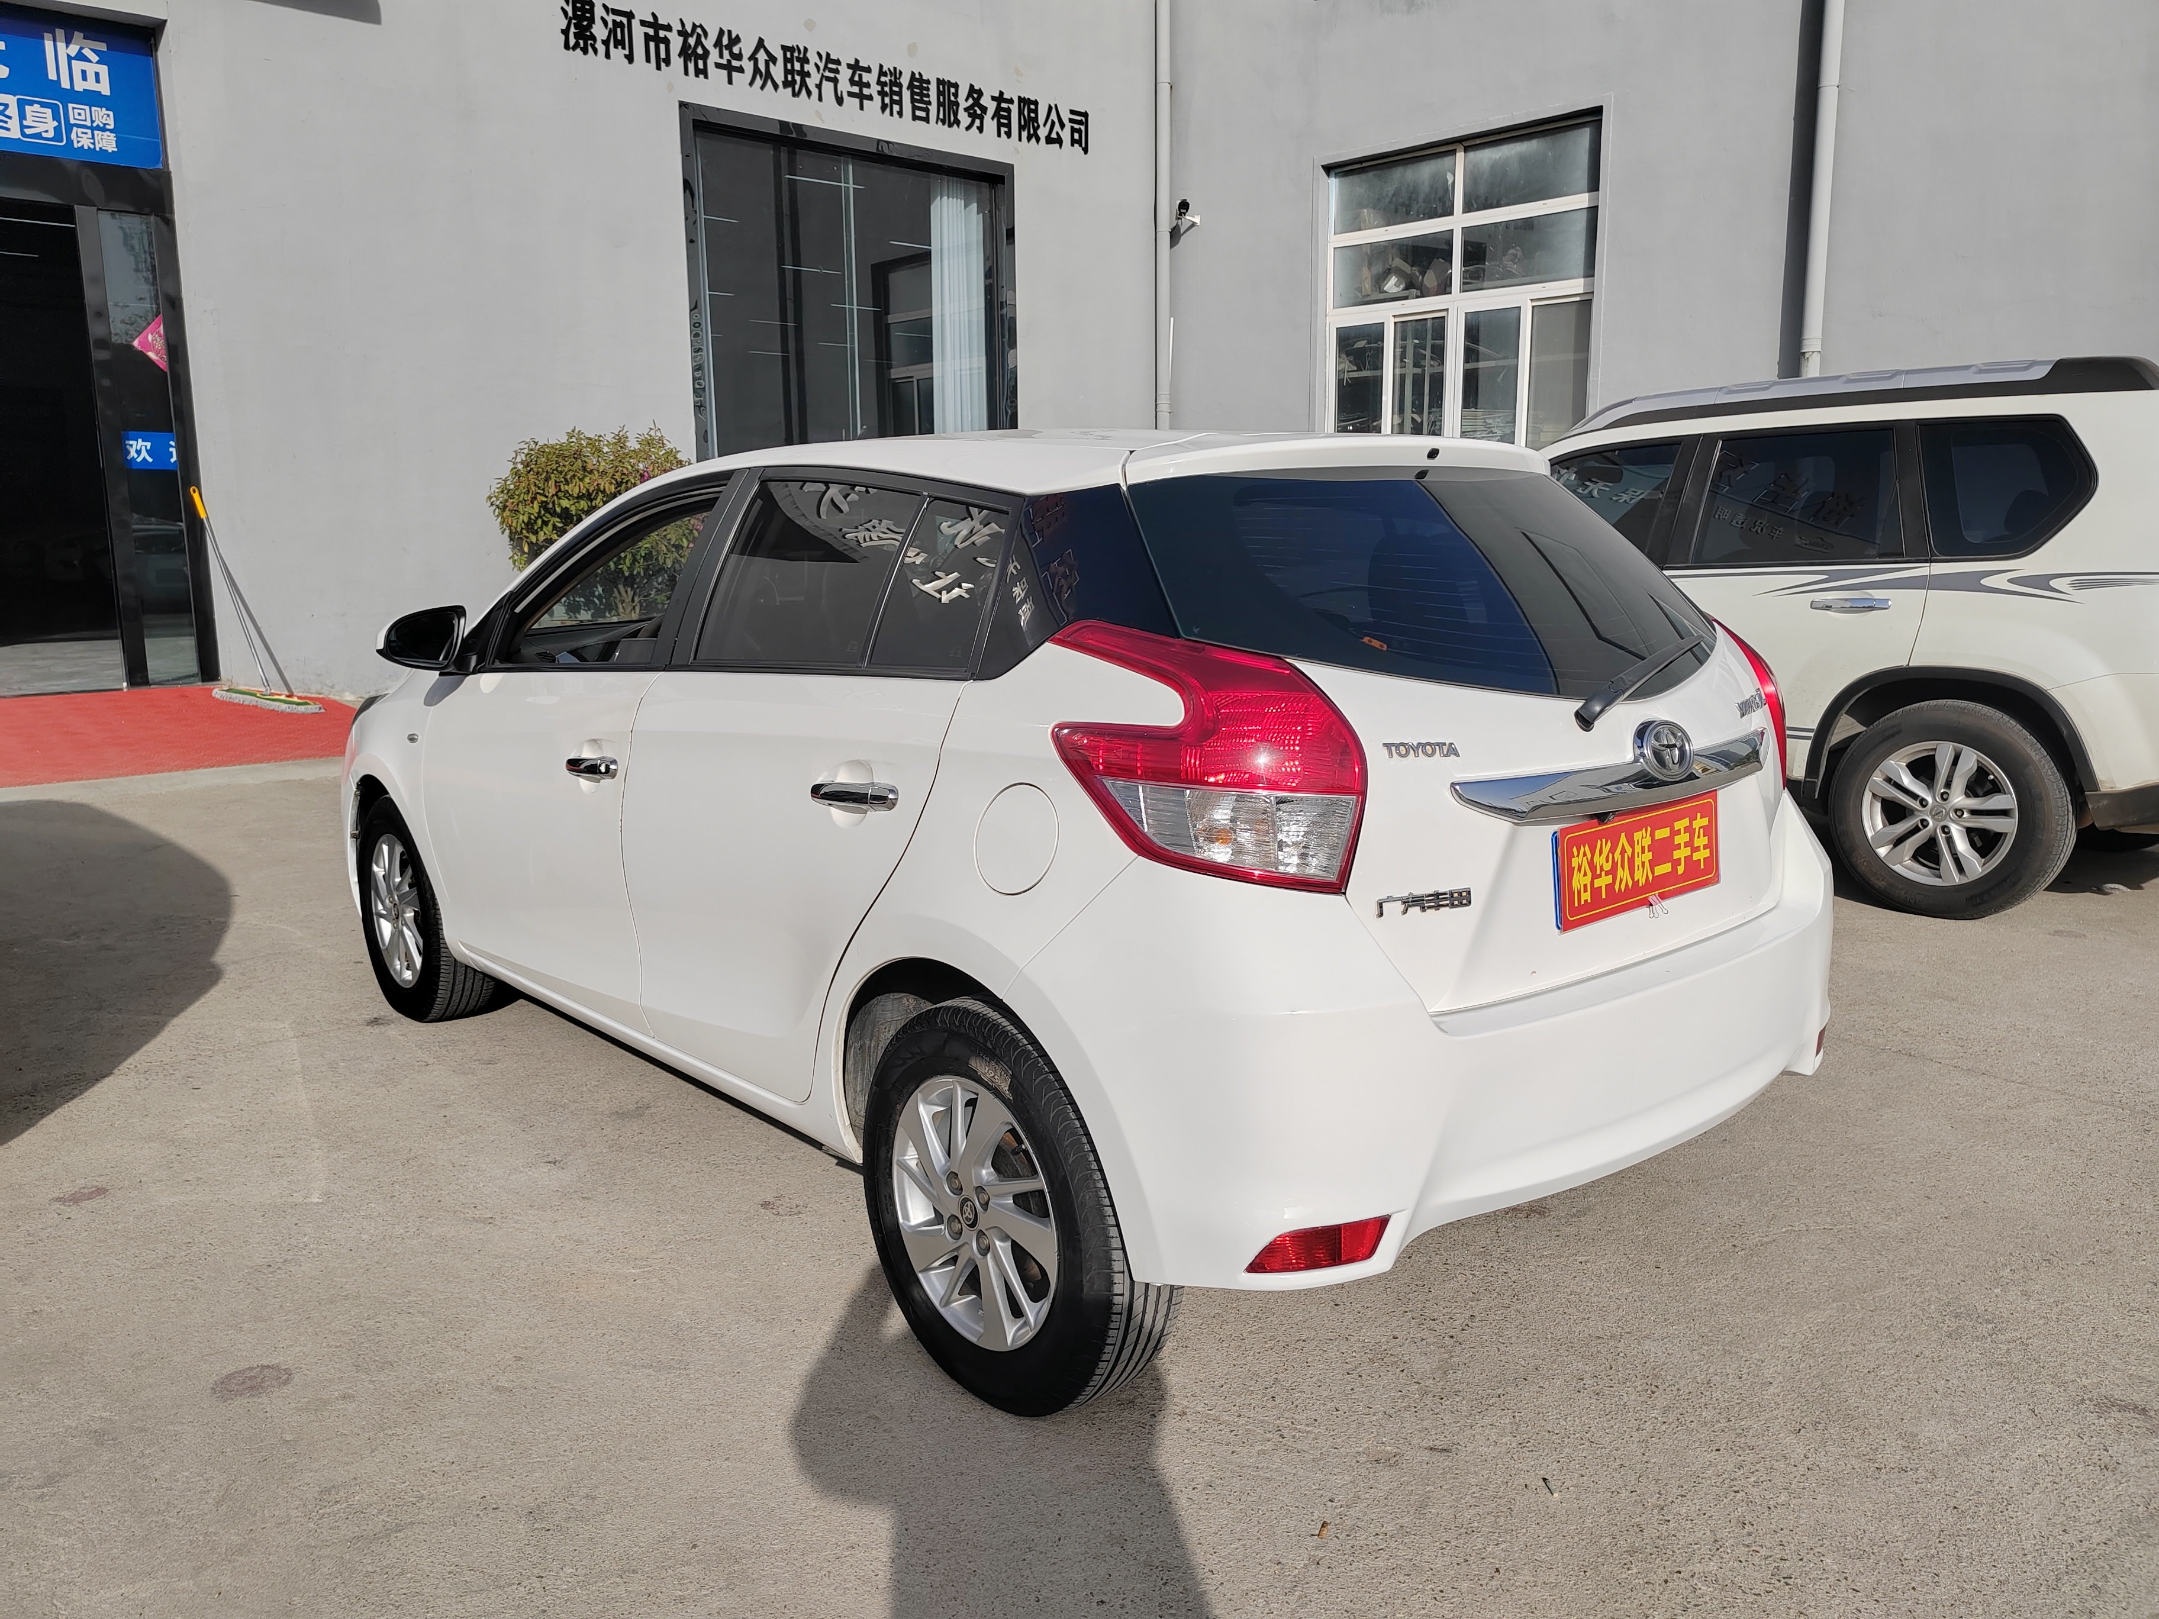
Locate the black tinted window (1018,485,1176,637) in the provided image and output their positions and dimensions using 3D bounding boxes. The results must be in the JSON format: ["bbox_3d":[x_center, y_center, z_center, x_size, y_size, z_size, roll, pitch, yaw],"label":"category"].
[{"bbox_3d":[0.029,-0.361,2.411,0.400,0.245,0.060,7,-13,36],"label":"black tinted window"}]

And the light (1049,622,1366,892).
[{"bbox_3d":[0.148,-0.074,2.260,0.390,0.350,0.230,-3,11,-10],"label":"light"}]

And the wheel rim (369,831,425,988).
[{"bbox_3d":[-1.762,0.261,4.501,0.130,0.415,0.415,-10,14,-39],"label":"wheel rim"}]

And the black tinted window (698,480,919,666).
[{"bbox_3d":[-0.482,-0.405,2.937,0.050,0.355,0.590,15,-3,-41],"label":"black tinted window"}]

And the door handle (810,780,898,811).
[{"bbox_3d":[-0.338,-0.023,2.554,0.048,0.046,0.230,-10,9,-39],"label":"door handle"}]

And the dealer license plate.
[{"bbox_3d":[0.839,0.072,2.499,0.430,0.146,0.020,-9,9,-39],"label":"dealer license plate"}]

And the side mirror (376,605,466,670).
[{"bbox_3d":[-1.439,-0.377,3.667,0.190,0.142,0.130,-10,14,-39],"label":"side mirror"}]

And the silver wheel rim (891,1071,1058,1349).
[{"bbox_3d":[-0.109,0.595,2.559,0.145,0.415,0.415,-9,13,-39],"label":"silver wheel rim"}]

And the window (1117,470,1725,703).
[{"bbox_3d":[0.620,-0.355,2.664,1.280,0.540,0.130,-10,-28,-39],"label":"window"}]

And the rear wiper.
[{"bbox_3d":[0.890,-0.206,2.640,0.475,0.060,0.060,-28,-11,-44],"label":"rear wiper"}]

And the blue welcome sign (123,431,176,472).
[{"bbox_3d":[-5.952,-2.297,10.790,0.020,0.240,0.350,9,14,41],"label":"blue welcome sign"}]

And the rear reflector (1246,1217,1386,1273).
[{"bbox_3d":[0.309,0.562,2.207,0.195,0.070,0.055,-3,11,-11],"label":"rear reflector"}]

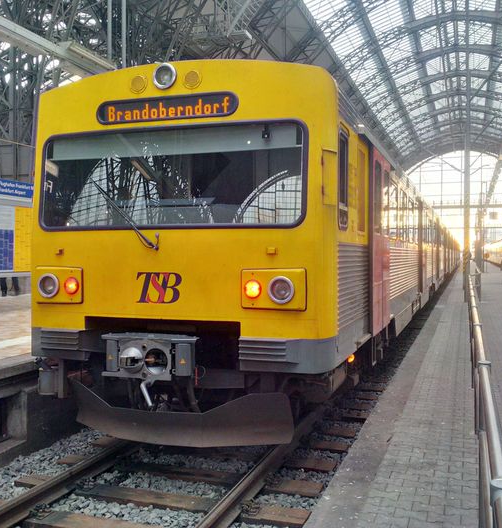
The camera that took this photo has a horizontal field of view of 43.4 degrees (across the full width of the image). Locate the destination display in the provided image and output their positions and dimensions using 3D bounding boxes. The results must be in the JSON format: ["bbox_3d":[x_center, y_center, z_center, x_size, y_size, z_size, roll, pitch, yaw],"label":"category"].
[{"bbox_3d":[-0.732,-1.322,5.364,1.340,0.215,0.080,1,-4,19],"label":"destination display"}]

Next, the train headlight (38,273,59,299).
[{"bbox_3d":[-1.796,0.193,5.600,0.225,0.230,0.100,1,1,19],"label":"train headlight"}]

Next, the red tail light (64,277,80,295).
[{"bbox_3d":[-1.571,0.190,5.523,0.150,0.155,0.070,1,1,19],"label":"red tail light"}]

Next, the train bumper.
[{"bbox_3d":[-0.724,1.278,5.452,2.150,0.430,0.440,1,1,19],"label":"train bumper"}]

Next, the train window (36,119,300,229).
[{"bbox_3d":[-0.731,-0.724,5.378,2.470,0.870,0.110,1,-4,19],"label":"train window"}]

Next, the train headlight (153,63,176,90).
[{"bbox_3d":[-0.732,-1.591,5.350,0.230,0.235,0.110,1,1,19],"label":"train headlight"}]

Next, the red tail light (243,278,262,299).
[{"bbox_3d":[0.013,0.195,4.984,0.150,0.155,0.070,1,1,19],"label":"red tail light"}]

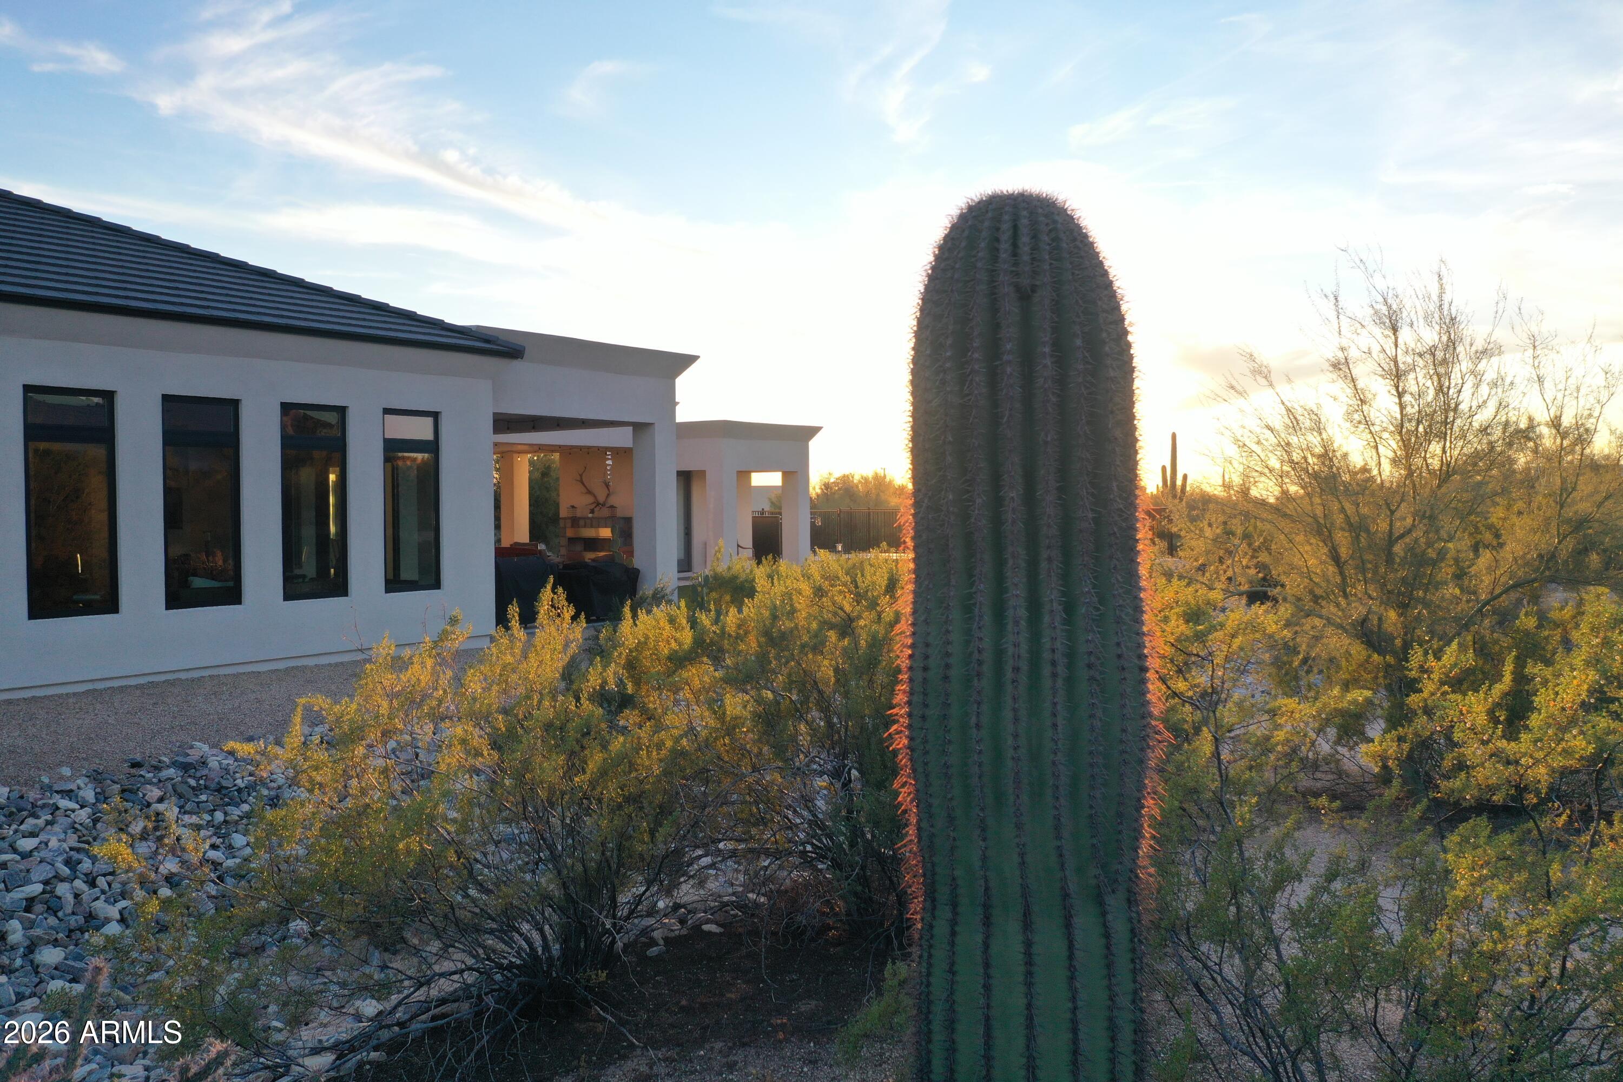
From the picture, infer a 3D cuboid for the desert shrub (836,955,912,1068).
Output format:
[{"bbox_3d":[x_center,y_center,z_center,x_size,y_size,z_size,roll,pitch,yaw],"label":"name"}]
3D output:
[{"bbox_3d":[0.285,1.930,5.200,0.400,0.430,0.380,0,2,0],"label":"desert shrub"}]

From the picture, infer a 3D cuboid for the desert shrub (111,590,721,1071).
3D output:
[{"bbox_3d":[-1.760,1.190,5.750,2.600,1.870,2.100,0,2,0],"label":"desert shrub"}]

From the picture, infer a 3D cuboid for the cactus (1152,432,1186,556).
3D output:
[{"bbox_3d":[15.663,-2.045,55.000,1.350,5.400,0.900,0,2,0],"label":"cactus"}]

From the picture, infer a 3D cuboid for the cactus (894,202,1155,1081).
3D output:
[{"bbox_3d":[0.386,0.820,2.280,0.460,2.900,0.460,0,2,0],"label":"cactus"}]

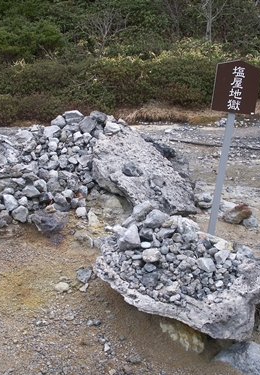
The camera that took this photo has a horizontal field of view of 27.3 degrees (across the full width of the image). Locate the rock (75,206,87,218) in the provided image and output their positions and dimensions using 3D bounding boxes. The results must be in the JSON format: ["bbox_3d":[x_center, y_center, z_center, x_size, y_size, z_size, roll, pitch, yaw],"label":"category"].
[{"bbox_3d":[-0.529,0.276,5.850,0.120,0.115,0.110,0,12,0],"label":"rock"}]

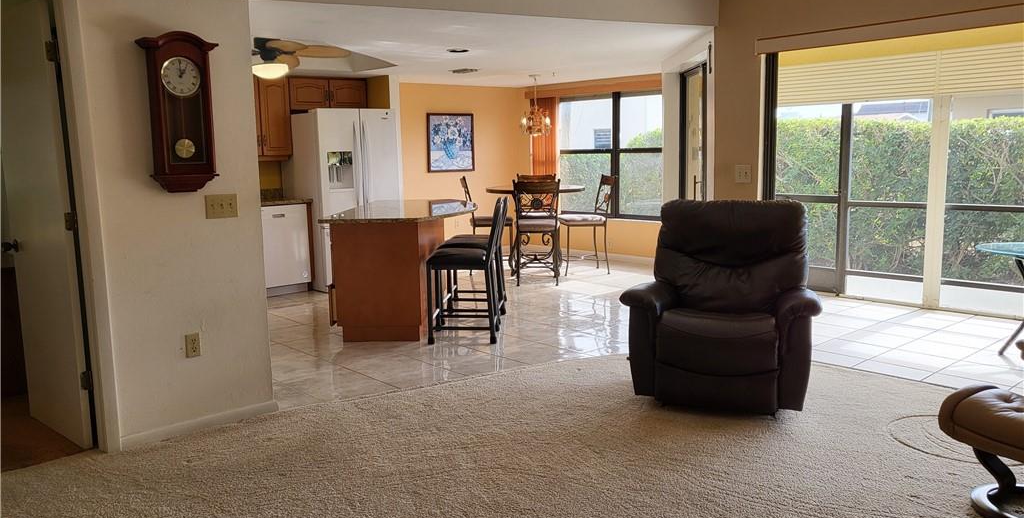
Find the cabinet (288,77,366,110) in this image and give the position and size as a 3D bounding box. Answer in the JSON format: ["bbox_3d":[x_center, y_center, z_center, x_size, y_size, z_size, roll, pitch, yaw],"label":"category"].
[{"bbox_3d":[-1.981,-1.729,8.088,0.894,0.306,0.341,-8,11,-41],"label":"cabinet"}]

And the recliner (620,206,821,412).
[{"bbox_3d":[1.180,0.213,4.260,0.990,1.050,0.950,2,8,21],"label":"recliner"}]

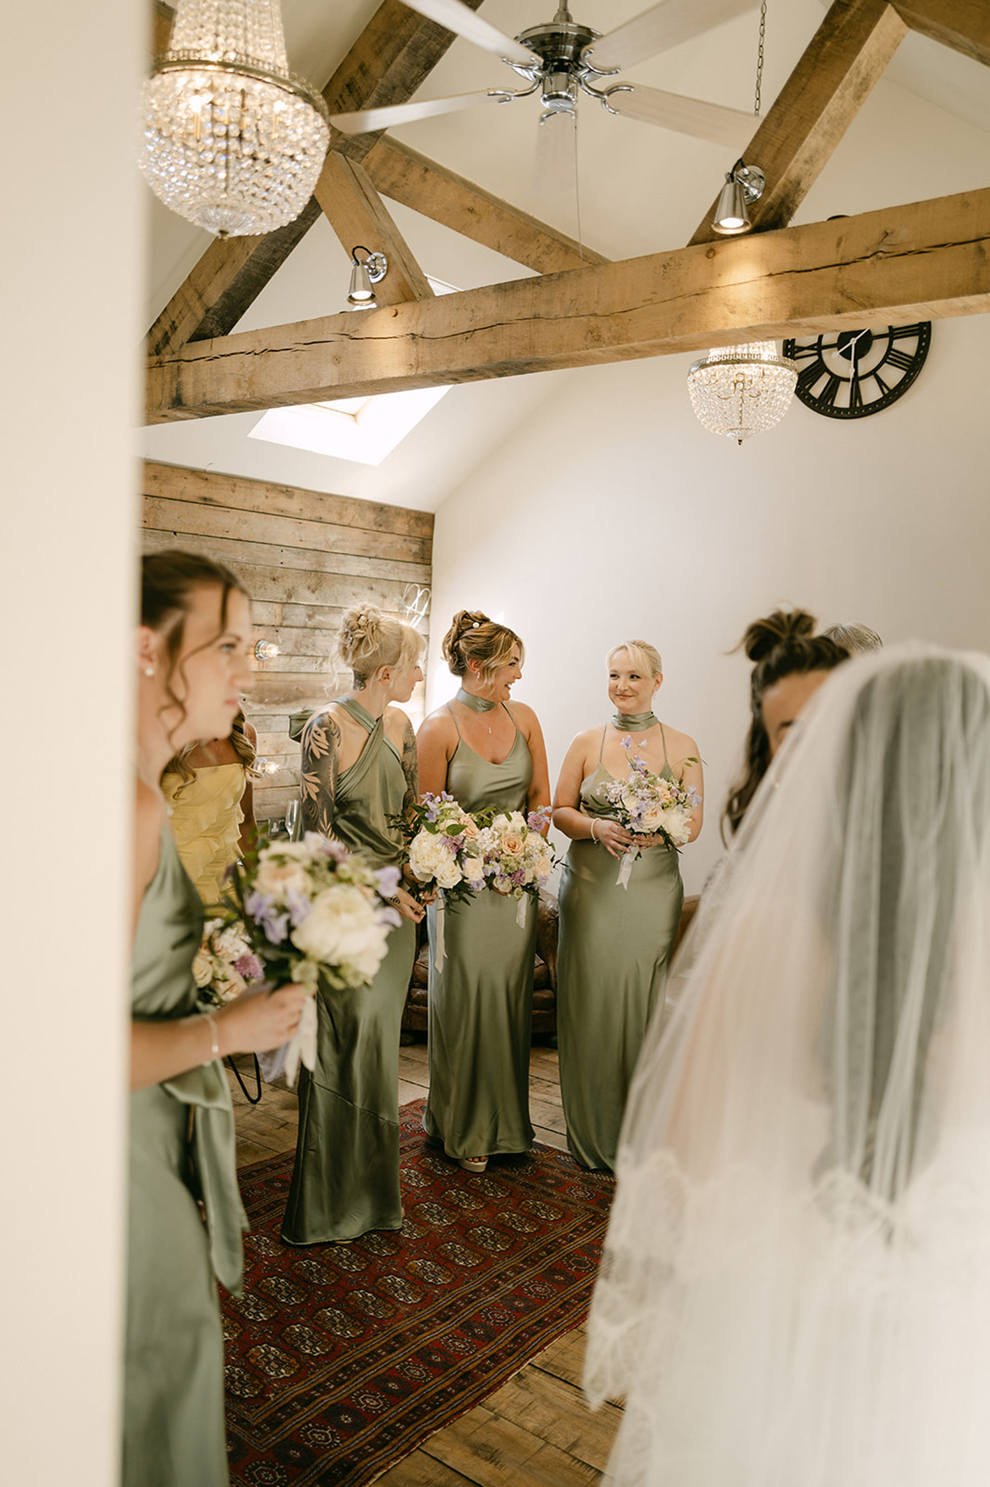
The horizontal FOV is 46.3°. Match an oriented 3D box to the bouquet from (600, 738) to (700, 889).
[{"bbox_3d":[0.465,0.211,3.470,0.290,0.440,0.260,3,5,9],"label":"bouquet"}]

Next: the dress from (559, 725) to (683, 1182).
[{"bbox_3d":[0.403,0.633,3.700,0.410,1.410,0.340,3,5,5],"label":"dress"}]

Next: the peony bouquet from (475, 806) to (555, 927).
[{"bbox_3d":[0.053,0.360,3.430,0.260,0.350,0.250,2,5,-6],"label":"peony bouquet"}]

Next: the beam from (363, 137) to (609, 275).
[{"bbox_3d":[0.132,-1.897,4.376,0.150,0.110,1.820,-38,-20,32],"label":"beam"}]

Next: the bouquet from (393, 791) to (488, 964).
[{"bbox_3d":[-0.142,0.361,3.030,0.245,0.455,0.240,2,5,0],"label":"bouquet"}]

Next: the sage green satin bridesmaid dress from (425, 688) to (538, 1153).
[{"bbox_3d":[-0.035,0.587,3.720,0.380,1.430,0.330,1,5,-19],"label":"sage green satin bridesmaid dress"}]

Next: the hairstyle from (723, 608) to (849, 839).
[{"bbox_3d":[0.443,-0.029,1.720,0.200,0.350,0.220,1,5,-21],"label":"hairstyle"}]

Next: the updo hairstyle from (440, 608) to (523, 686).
[{"bbox_3d":[-0.039,-0.305,3.680,0.250,0.235,0.200,4,5,21],"label":"updo hairstyle"}]

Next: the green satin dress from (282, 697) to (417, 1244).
[{"bbox_3d":[-0.404,0.603,3.200,0.360,1.480,0.370,7,6,41],"label":"green satin dress"}]

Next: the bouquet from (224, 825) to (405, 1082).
[{"bbox_3d":[-0.233,0.270,1.470,0.215,0.300,0.200,0,5,-30],"label":"bouquet"}]

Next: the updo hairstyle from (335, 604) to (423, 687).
[{"bbox_3d":[-0.319,-0.269,3.170,0.230,0.230,0.190,2,5,-12],"label":"updo hairstyle"}]

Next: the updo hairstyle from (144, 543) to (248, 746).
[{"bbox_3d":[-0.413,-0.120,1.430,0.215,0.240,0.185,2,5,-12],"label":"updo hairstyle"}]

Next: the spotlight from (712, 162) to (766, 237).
[{"bbox_3d":[0.579,-1.298,2.750,0.100,0.172,0.150,6,6,37],"label":"spotlight"}]

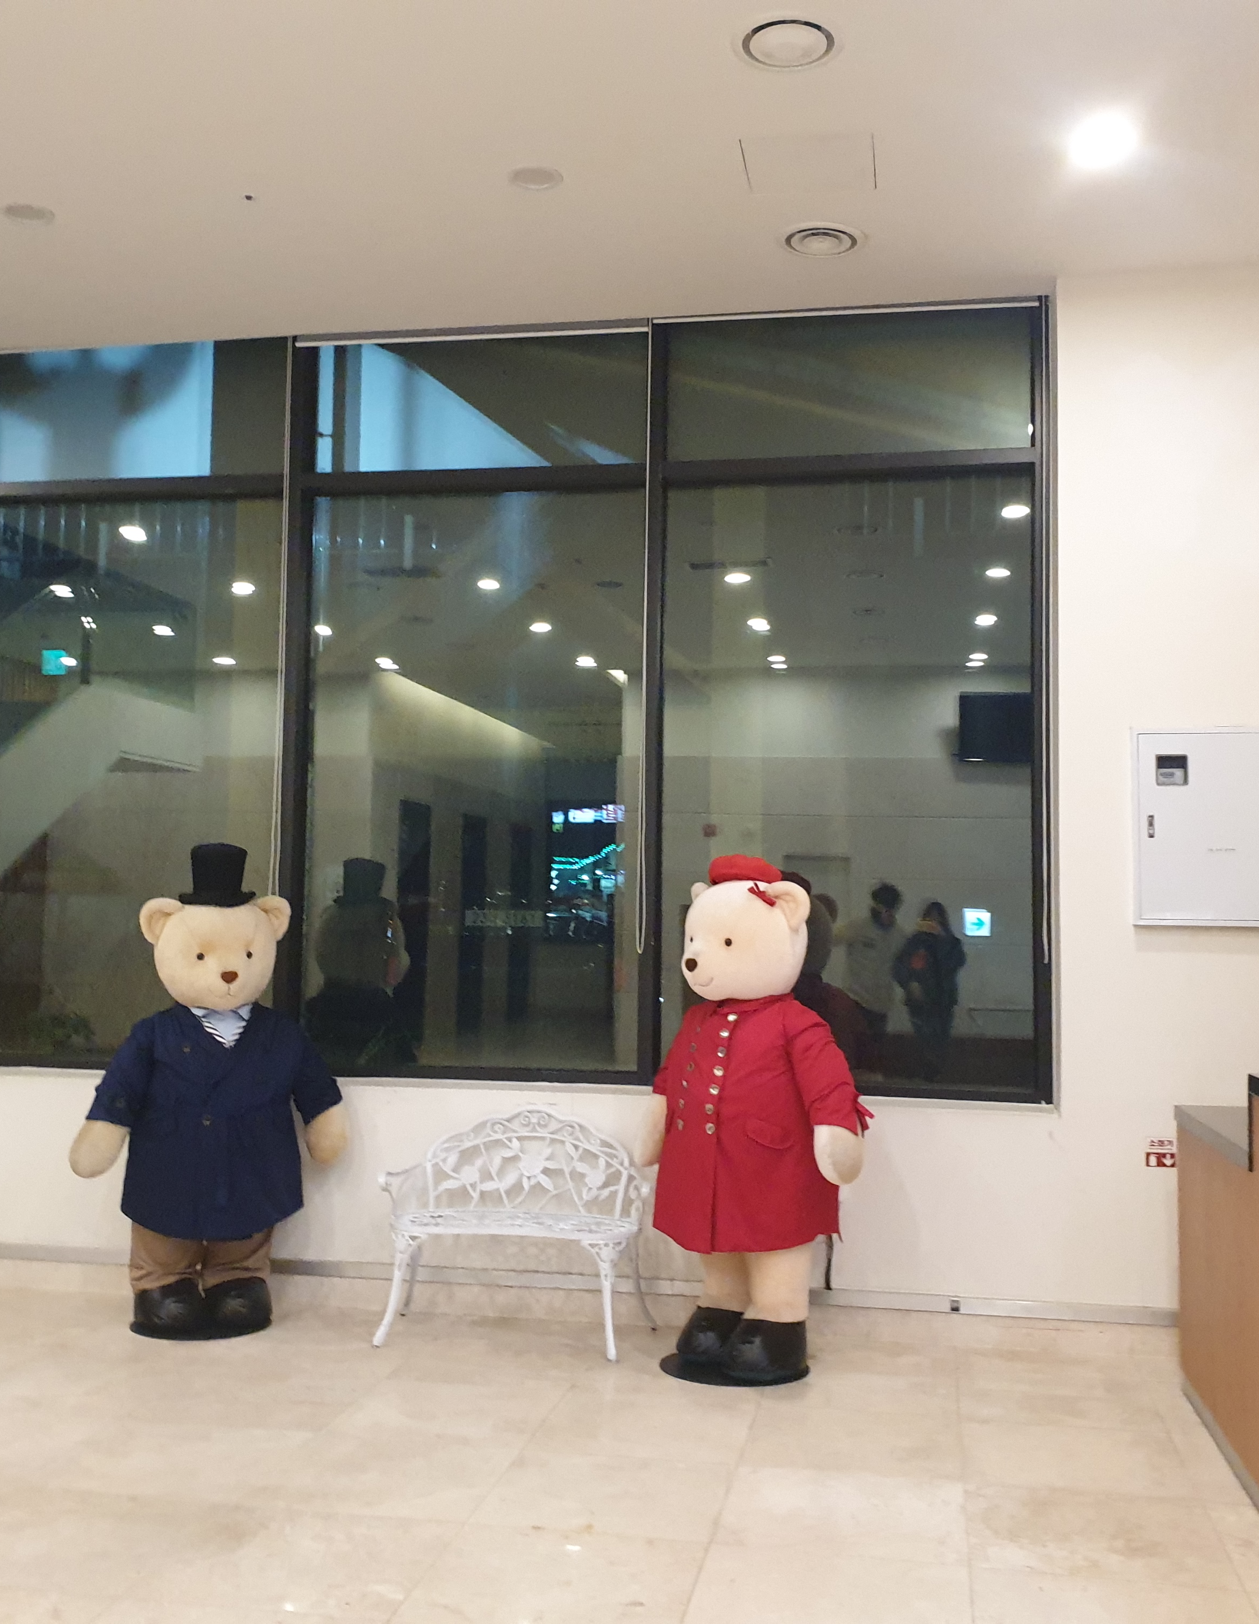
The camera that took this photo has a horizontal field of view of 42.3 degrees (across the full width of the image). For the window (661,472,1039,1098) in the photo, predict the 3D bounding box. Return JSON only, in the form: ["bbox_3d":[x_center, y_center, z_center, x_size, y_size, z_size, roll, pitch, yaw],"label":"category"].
[{"bbox_3d":[0.857,-0.122,6.386,1.459,2.404,0.100,0,-4,10],"label":"window"}]

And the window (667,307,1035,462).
[{"bbox_3d":[0.870,-1.707,6.518,1.465,0.570,0.080,0,-4,10],"label":"window"}]

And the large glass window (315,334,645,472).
[{"bbox_3d":[-0.637,-1.712,6.783,1.412,0.565,0.080,0,-4,10],"label":"large glass window"}]

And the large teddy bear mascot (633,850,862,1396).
[{"bbox_3d":[0.405,1.017,5.583,0.920,1.725,0.600,-3,-6,41],"label":"large teddy bear mascot"}]

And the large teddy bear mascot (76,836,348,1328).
[{"bbox_3d":[-1.555,1.003,6.042,1.000,1.755,0.620,3,-5,-25],"label":"large teddy bear mascot"}]

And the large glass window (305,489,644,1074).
[{"bbox_3d":[-0.635,-0.145,6.651,1.422,2.360,0.100,0,-4,10],"label":"large glass window"}]

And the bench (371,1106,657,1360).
[{"bbox_3d":[-0.425,1.488,5.866,1.030,0.800,0.530,0,-4,10],"label":"bench"}]

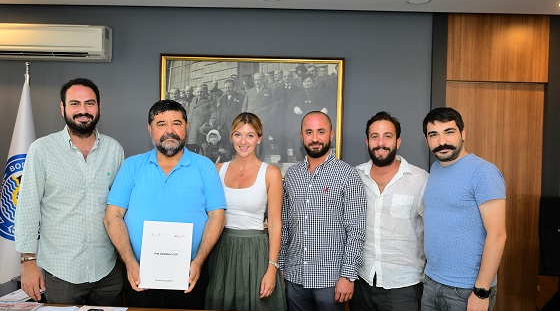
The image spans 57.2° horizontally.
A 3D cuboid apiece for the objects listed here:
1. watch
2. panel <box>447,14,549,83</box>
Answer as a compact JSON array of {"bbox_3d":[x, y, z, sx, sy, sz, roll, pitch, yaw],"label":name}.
[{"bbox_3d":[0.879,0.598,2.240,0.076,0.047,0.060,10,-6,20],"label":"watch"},{"bbox_3d":[1.801,-0.886,4.250,0.835,0.570,0.040,2,1,2],"label":"panel"}]

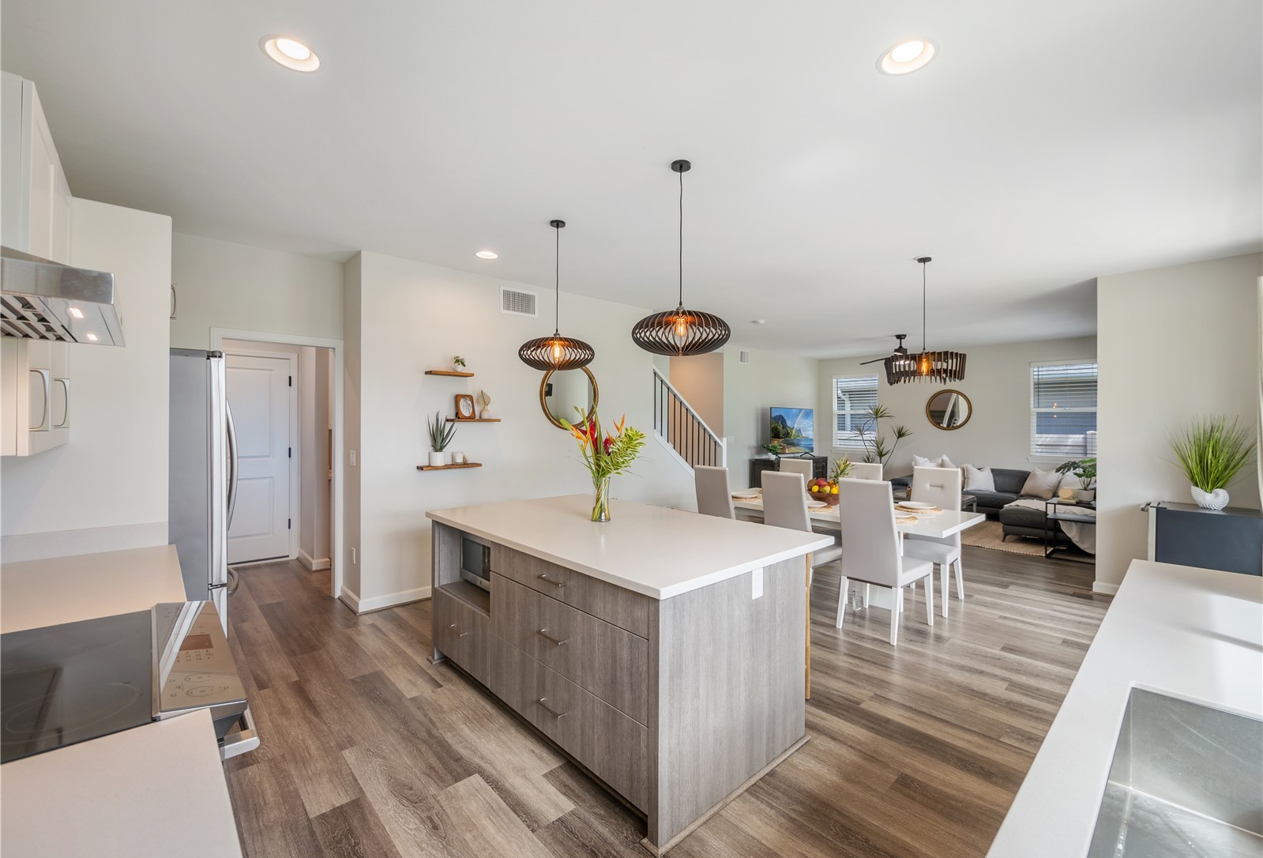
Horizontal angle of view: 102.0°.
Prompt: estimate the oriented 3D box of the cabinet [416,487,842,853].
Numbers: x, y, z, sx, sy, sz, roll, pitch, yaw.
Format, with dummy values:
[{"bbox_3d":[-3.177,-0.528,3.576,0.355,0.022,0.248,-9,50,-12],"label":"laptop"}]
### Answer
[{"bbox_3d":[-0.154,1.000,2.956,1.243,0.900,2.119,0,1,-42],"label":"cabinet"}]

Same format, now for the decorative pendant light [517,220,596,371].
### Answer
[{"bbox_3d":[-0.478,-0.860,3.315,0.492,0.950,0.492,0,1,-8],"label":"decorative pendant light"}]

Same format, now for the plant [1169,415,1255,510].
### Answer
[{"bbox_3d":[4.313,0.248,3.812,0.410,0.698,0.420,0,0,-43],"label":"plant"}]

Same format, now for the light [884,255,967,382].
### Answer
[{"bbox_3d":[2.251,-0.837,3.934,0.640,0.965,0.640,0,0,-43],"label":"light"}]

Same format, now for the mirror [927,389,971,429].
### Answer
[{"bbox_3d":[5.237,-0.311,8.453,0.040,0.690,0.685,0,0,-43],"label":"mirror"}]

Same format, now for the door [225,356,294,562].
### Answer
[{"bbox_3d":[-3.887,0.301,5.067,0.840,2.055,0.045,0,0,-43],"label":"door"}]

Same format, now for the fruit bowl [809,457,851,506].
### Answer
[{"bbox_3d":[1.777,0.470,4.529,0.422,0.392,0.422,0,1,21],"label":"fruit bowl"}]

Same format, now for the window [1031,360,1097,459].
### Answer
[{"bbox_3d":[6.591,-0.299,7.734,0.101,1.477,0.894,0,1,-42],"label":"window"}]

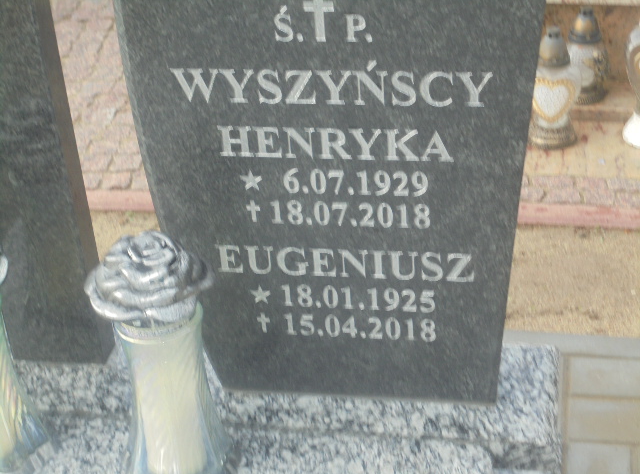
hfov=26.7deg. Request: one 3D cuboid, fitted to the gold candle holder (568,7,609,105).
[{"bbox_3d":[0.563,-0.388,2.840,0.101,0.192,0.101,2,32,11],"label":"gold candle holder"}]

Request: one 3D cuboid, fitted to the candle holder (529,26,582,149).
[{"bbox_3d":[0.471,-0.306,2.716,0.105,0.245,0.105,1,32,10],"label":"candle holder"}]

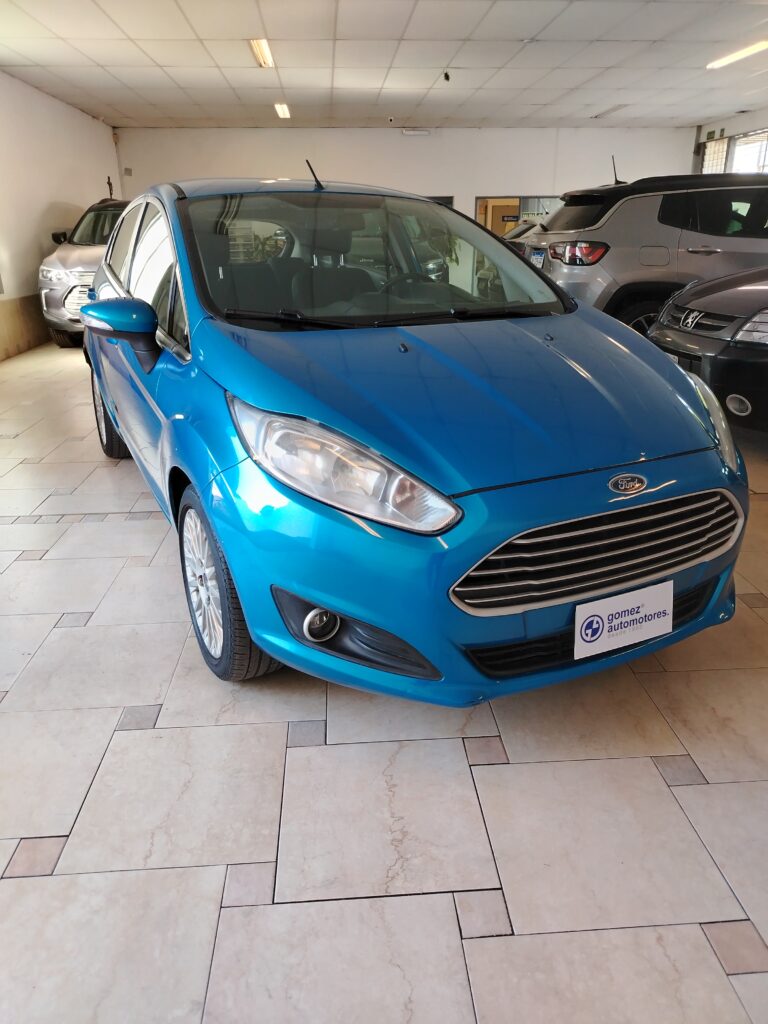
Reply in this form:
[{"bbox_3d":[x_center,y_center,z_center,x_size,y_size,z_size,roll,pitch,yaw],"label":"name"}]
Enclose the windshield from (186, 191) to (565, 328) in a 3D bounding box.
[{"bbox_3d":[-0.034,-0.911,2.497,1.300,0.130,1.000,-10,49,-25],"label":"windshield"}]

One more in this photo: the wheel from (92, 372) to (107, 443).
[{"bbox_3d":[-1.576,-0.609,4.136,0.160,0.435,0.435,-10,24,-25],"label":"wheel"}]

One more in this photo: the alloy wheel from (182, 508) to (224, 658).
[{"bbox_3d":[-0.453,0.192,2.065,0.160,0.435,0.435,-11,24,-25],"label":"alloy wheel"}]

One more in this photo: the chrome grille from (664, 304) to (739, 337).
[{"bbox_3d":[1.780,-1.092,4.050,0.120,0.140,0.570,-4,22,-10],"label":"chrome grille"}]

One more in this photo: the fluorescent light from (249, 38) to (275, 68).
[{"bbox_3d":[-1.177,-4.460,6.926,0.170,0.080,1.220,-2,21,-4],"label":"fluorescent light"}]

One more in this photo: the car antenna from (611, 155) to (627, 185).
[{"bbox_3d":[2.027,-2.962,6.150,0.130,0.240,0.050,-2,21,-3],"label":"car antenna"}]

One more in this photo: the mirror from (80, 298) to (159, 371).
[{"bbox_3d":[-0.792,-0.537,2.149,0.220,0.220,0.170,-10,24,-25],"label":"mirror"}]

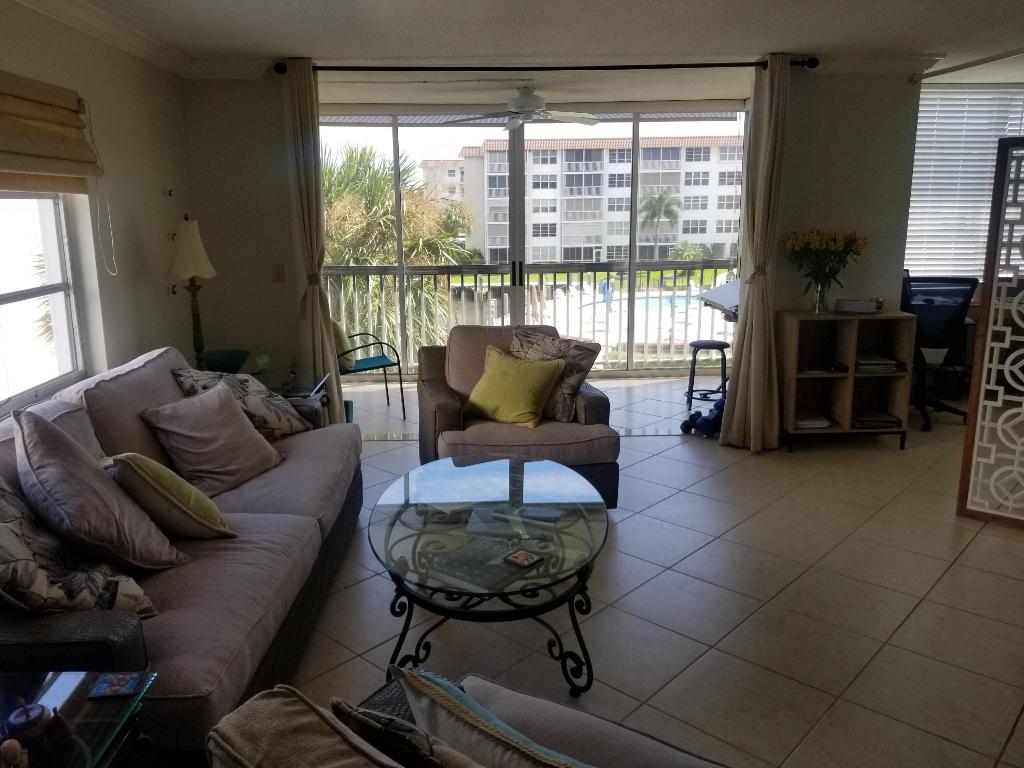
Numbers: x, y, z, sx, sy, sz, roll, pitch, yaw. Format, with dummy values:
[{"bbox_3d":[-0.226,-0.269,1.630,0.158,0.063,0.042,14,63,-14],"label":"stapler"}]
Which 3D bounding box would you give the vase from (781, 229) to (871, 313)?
[{"bbox_3d":[2.031,-0.729,5.009,0.560,0.560,0.450,0,12,0],"label":"vase"}]

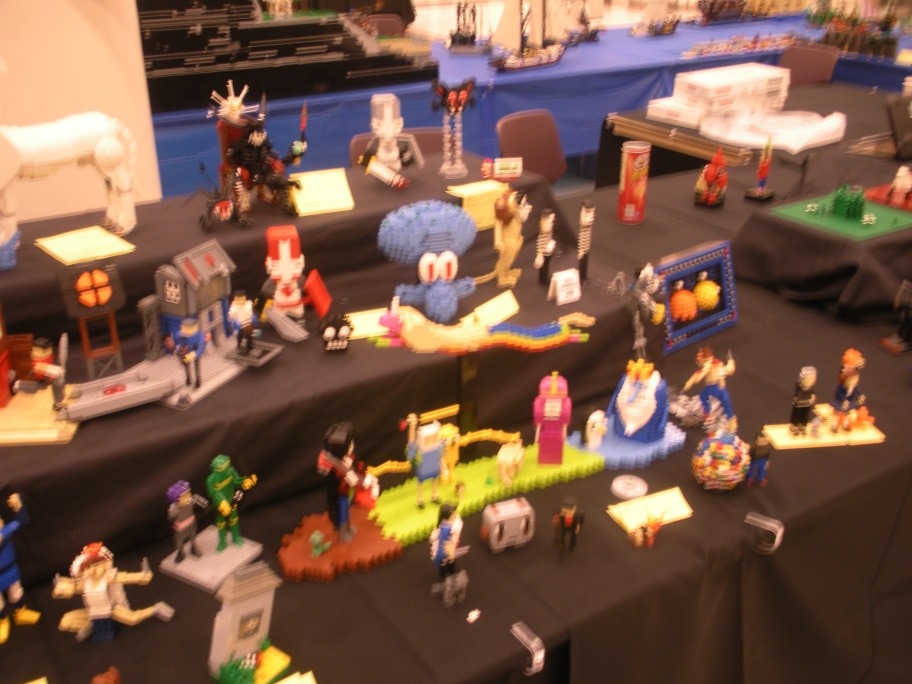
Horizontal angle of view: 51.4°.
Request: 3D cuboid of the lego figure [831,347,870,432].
[{"bbox_3d":[0.688,0.083,1.657,0.060,0.150,0.056,-14,29,-27],"label":"lego figure"}]

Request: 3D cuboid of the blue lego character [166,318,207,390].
[{"bbox_3d":[-0.401,0.020,1.415,0.053,0.107,0.045,8,26,18],"label":"blue lego character"}]

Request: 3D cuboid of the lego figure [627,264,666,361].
[{"bbox_3d":[0.383,-0.059,1.906,0.070,0.197,0.076,-23,34,-40],"label":"lego figure"}]

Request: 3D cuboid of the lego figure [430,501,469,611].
[{"bbox_3d":[-0.009,0.281,1.246,0.048,0.153,0.048,-23,34,-40],"label":"lego figure"}]

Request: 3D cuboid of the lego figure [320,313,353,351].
[{"bbox_3d":[-0.201,-0.024,1.576,0.051,0.053,0.047,-6,26,-11],"label":"lego figure"}]

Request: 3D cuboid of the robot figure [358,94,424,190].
[{"bbox_3d":[-0.129,-0.402,1.888,0.128,0.152,0.122,-5,26,-11],"label":"robot figure"}]

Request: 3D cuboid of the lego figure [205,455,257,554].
[{"bbox_3d":[-0.317,0.226,1.342,0.071,0.148,0.058,-23,34,-40],"label":"lego figure"}]

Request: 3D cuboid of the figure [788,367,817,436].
[{"bbox_3d":[0.588,0.099,1.605,0.035,0.121,0.034,-4,25,-7],"label":"figure"}]

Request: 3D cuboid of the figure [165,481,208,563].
[{"bbox_3d":[-0.370,0.245,1.297,0.050,0.126,0.044,14,29,28],"label":"figure"}]

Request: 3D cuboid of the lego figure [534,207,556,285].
[{"bbox_3d":[0.171,-0.178,1.784,0.038,0.149,0.038,19,31,36],"label":"lego figure"}]

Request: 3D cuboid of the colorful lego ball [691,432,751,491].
[{"bbox_3d":[0.422,0.191,1.514,0.090,0.090,0.090,0,26,0],"label":"colorful lego ball"}]

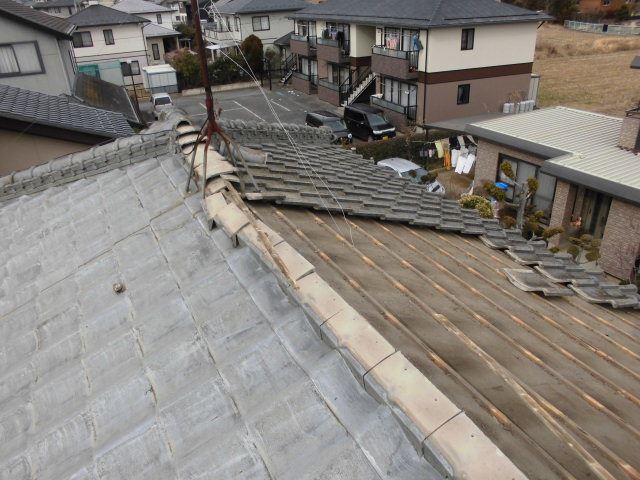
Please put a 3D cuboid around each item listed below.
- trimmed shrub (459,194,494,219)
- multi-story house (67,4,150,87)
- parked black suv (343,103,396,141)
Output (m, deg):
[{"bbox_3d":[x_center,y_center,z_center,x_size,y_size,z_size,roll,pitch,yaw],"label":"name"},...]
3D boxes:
[{"bbox_3d":[5.993,-1.158,18.260,1.330,1.050,1.330,-16,30,-27],"label":"trimmed shrub"},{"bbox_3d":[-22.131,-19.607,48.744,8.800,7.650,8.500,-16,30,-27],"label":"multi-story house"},{"bbox_3d":[2.859,-6.718,28.116,1.500,1.800,3.450,-15,30,-25],"label":"parked black suv"}]

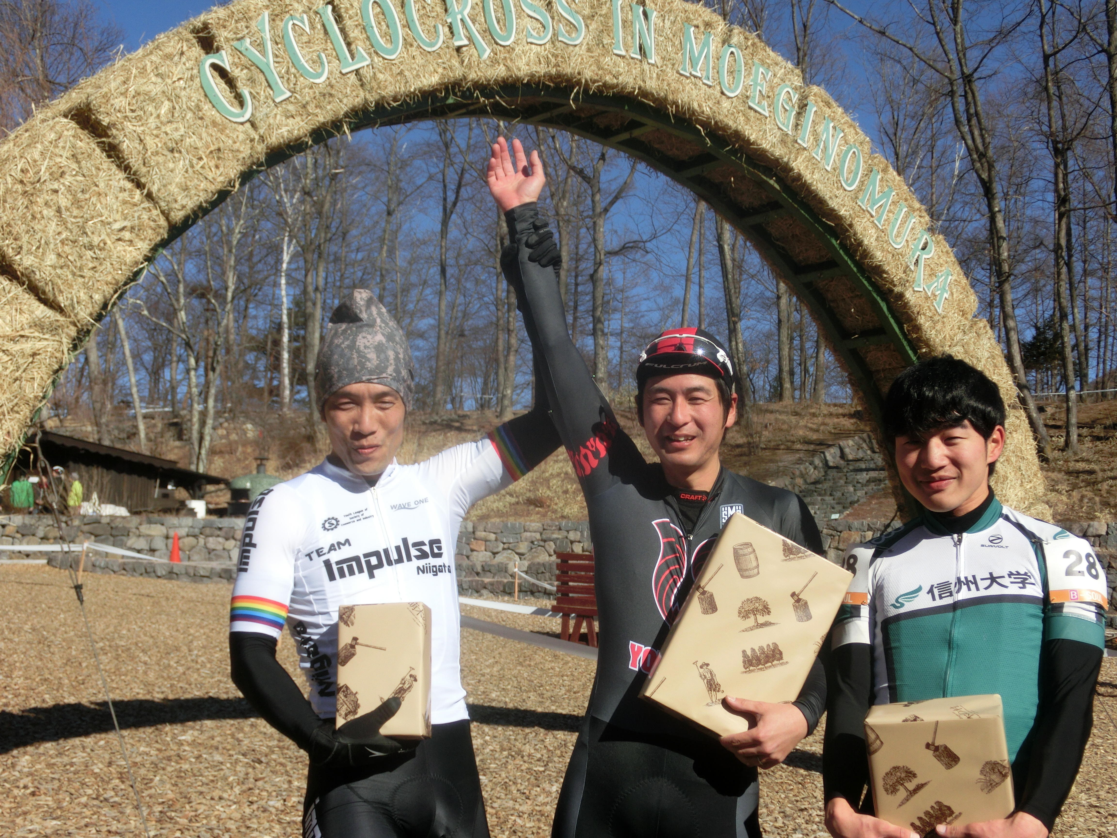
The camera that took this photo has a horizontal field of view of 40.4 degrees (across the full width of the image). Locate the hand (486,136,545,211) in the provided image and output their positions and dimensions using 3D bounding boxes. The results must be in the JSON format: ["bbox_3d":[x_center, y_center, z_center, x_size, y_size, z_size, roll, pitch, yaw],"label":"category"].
[{"bbox_3d":[-0.077,-0.436,2.700,0.098,0.140,0.070,-9,-15,-1],"label":"hand"}]

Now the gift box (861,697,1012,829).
[{"bbox_3d":[0.599,0.538,2.373,0.205,0.167,0.132,-7,1,16],"label":"gift box"}]

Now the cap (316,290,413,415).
[{"bbox_3d":[-0.329,-0.118,2.580,0.172,0.205,0.215,-1,5,-10],"label":"cap"}]

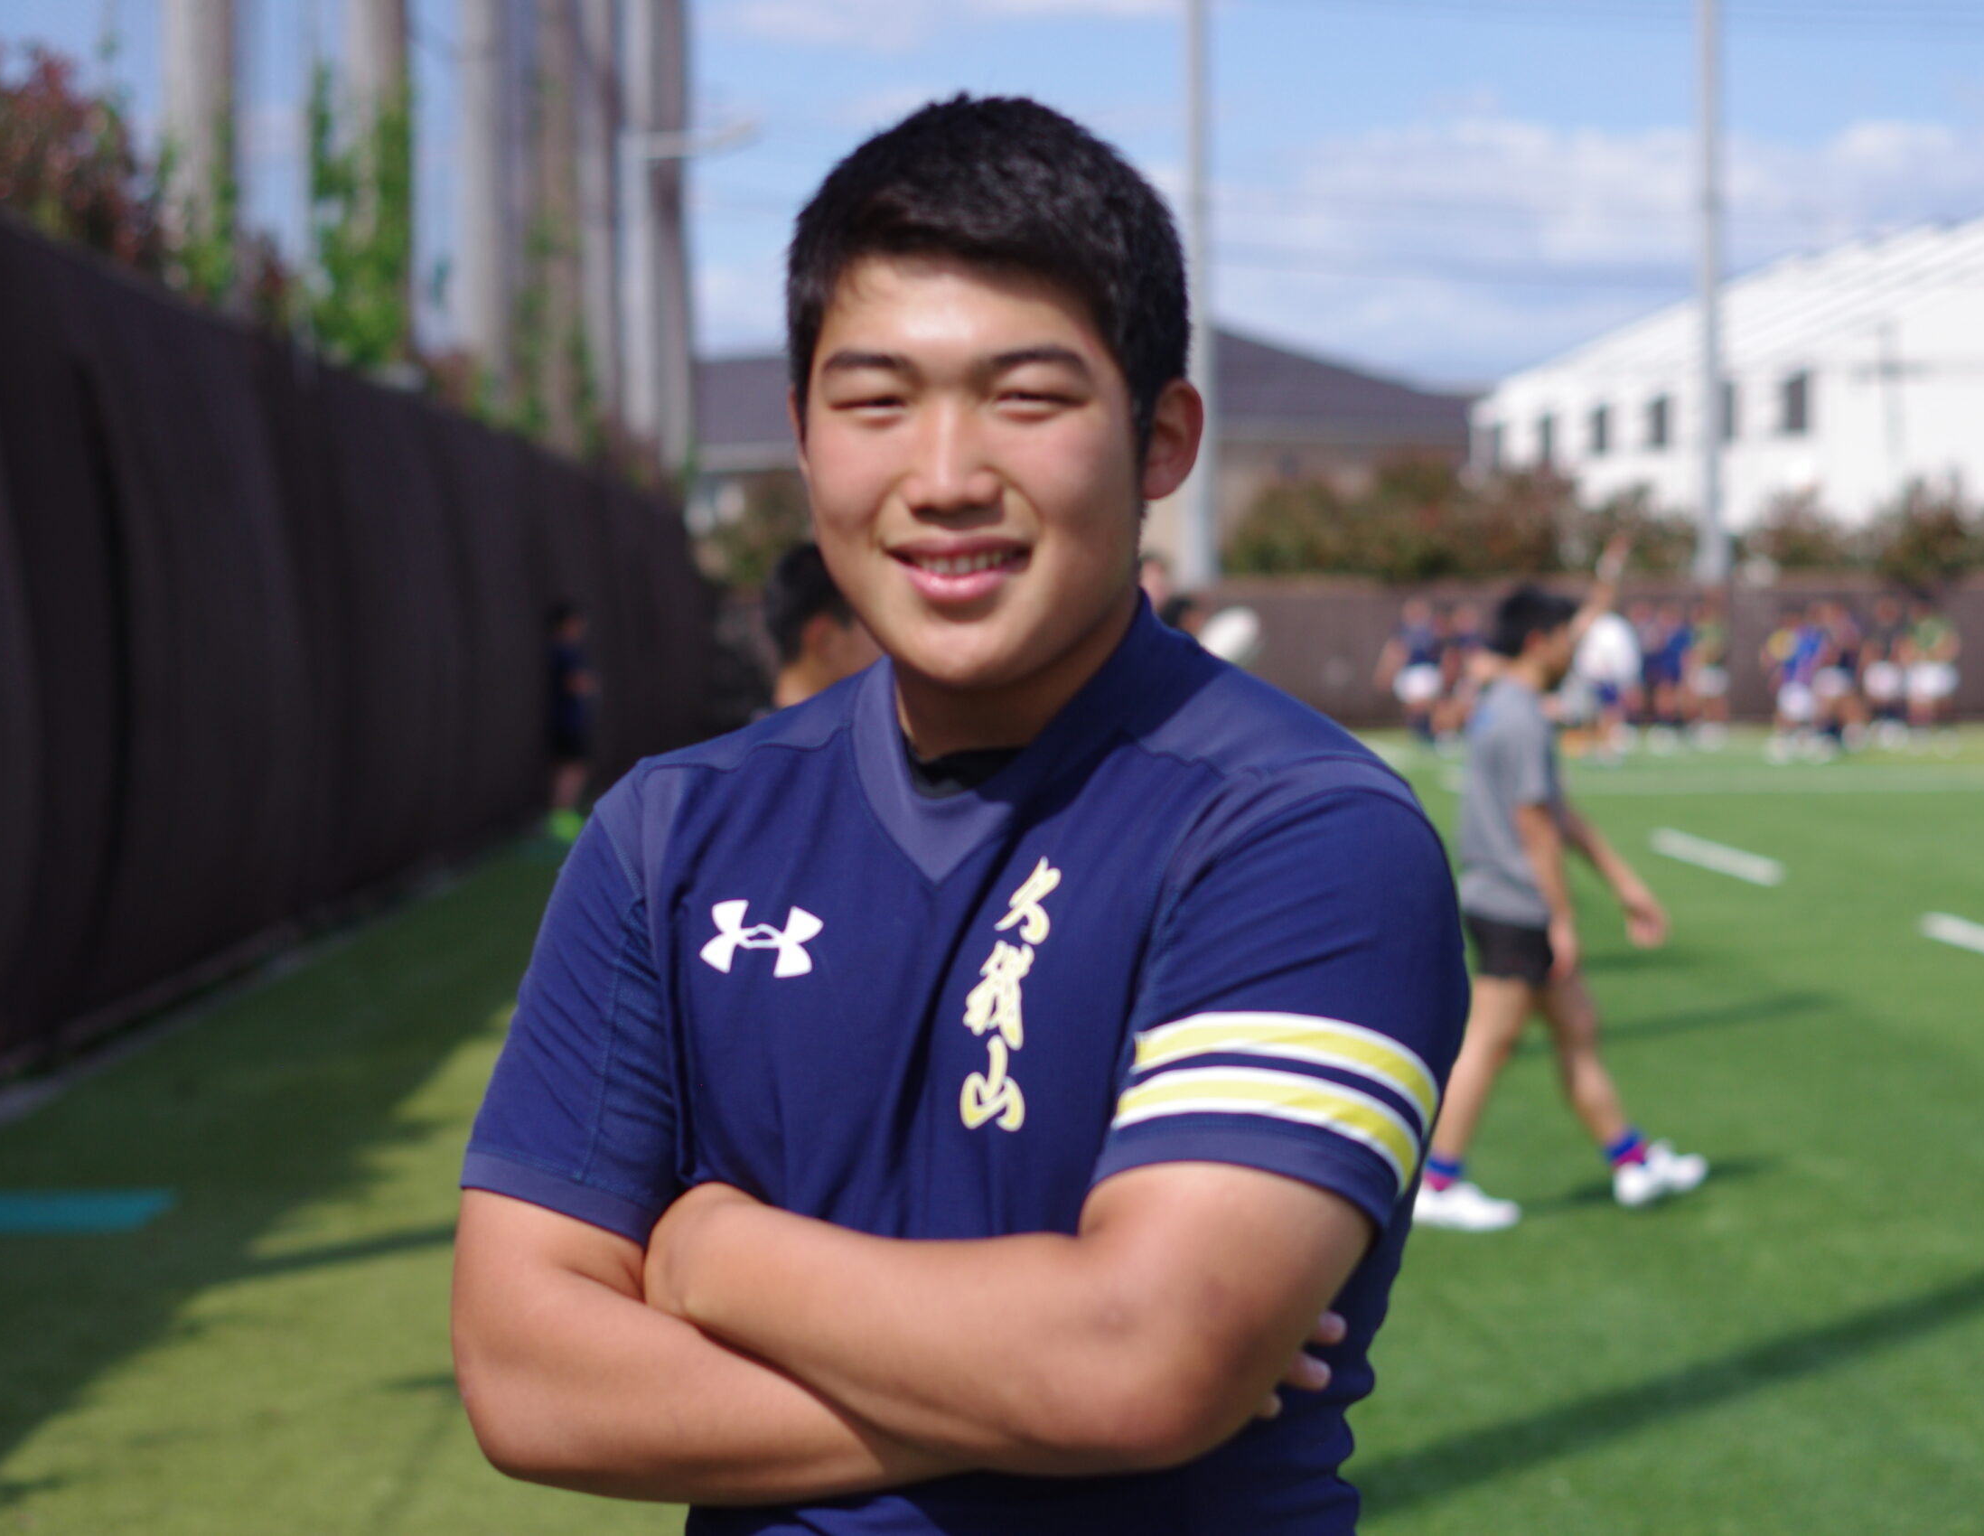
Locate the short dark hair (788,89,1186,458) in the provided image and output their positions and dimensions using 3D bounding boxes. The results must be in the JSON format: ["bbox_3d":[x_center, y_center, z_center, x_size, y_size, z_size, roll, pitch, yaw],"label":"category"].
[{"bbox_3d":[-0.001,-0.212,2.100,0.175,0.170,0.205,0,2,13],"label":"short dark hair"}]

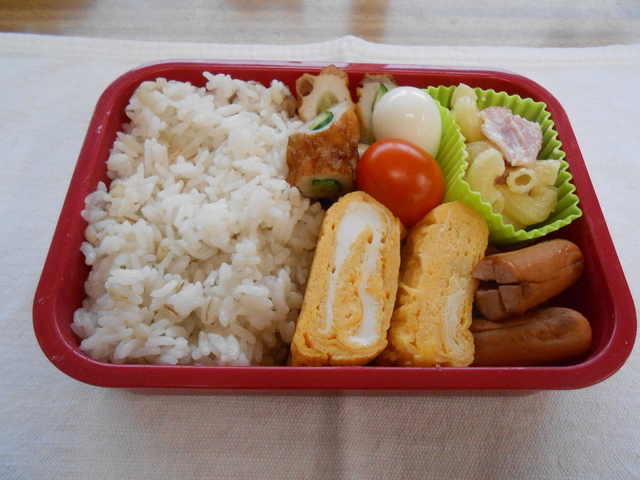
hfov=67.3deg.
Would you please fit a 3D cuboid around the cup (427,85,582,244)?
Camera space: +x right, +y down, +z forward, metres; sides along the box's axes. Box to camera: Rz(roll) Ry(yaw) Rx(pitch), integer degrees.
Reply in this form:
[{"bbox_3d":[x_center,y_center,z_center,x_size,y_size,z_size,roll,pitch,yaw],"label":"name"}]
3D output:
[{"bbox_3d":[0.066,-0.022,0.188,0.049,0.033,0.064,1,60,-2],"label":"cup"}]

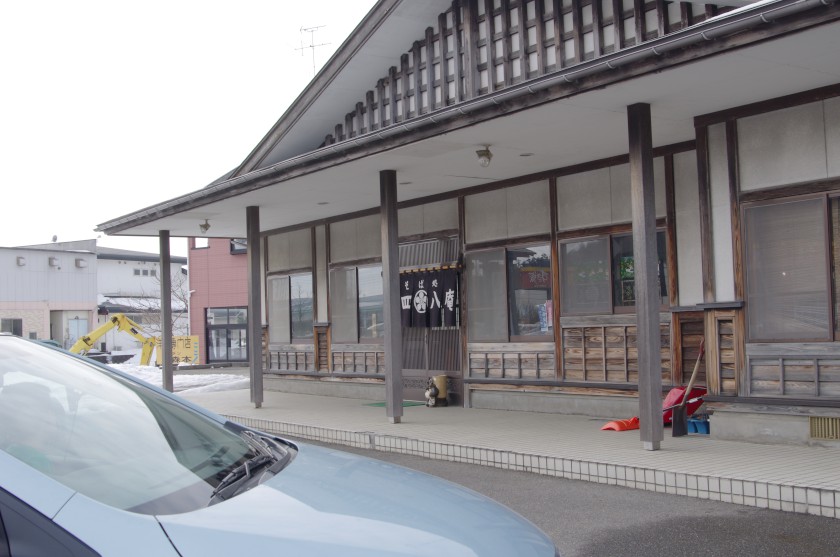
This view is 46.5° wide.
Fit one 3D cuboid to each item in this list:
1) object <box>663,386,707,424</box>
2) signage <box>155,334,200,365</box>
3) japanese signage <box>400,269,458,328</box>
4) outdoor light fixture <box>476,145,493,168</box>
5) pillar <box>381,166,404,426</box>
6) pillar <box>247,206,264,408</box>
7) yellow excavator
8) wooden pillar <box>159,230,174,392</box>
[{"bbox_3d":[2.676,1.305,10.050,0.330,0.370,0.420,1,-4,-36],"label":"object"},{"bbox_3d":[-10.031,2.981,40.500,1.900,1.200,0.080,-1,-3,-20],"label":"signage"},{"bbox_3d":[0.098,0.293,14.385,0.060,0.900,1.460,1,-4,-36],"label":"japanese signage"},{"bbox_3d":[0.691,-1.296,10.474,0.135,0.220,0.125,1,-4,-36],"label":"outdoor light fixture"},{"bbox_3d":[-0.345,0.213,11.968,0.146,3.069,0.146,1,-4,-36],"label":"pillar"},{"bbox_3d":[-2.525,0.437,15.016,0.146,3.069,0.146,1,-4,-36],"label":"pillar"},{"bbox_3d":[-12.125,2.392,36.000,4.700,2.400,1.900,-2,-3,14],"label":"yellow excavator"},{"bbox_3d":[-4.668,0.657,18.023,0.146,3.069,0.146,1,-4,-36],"label":"wooden pillar"}]

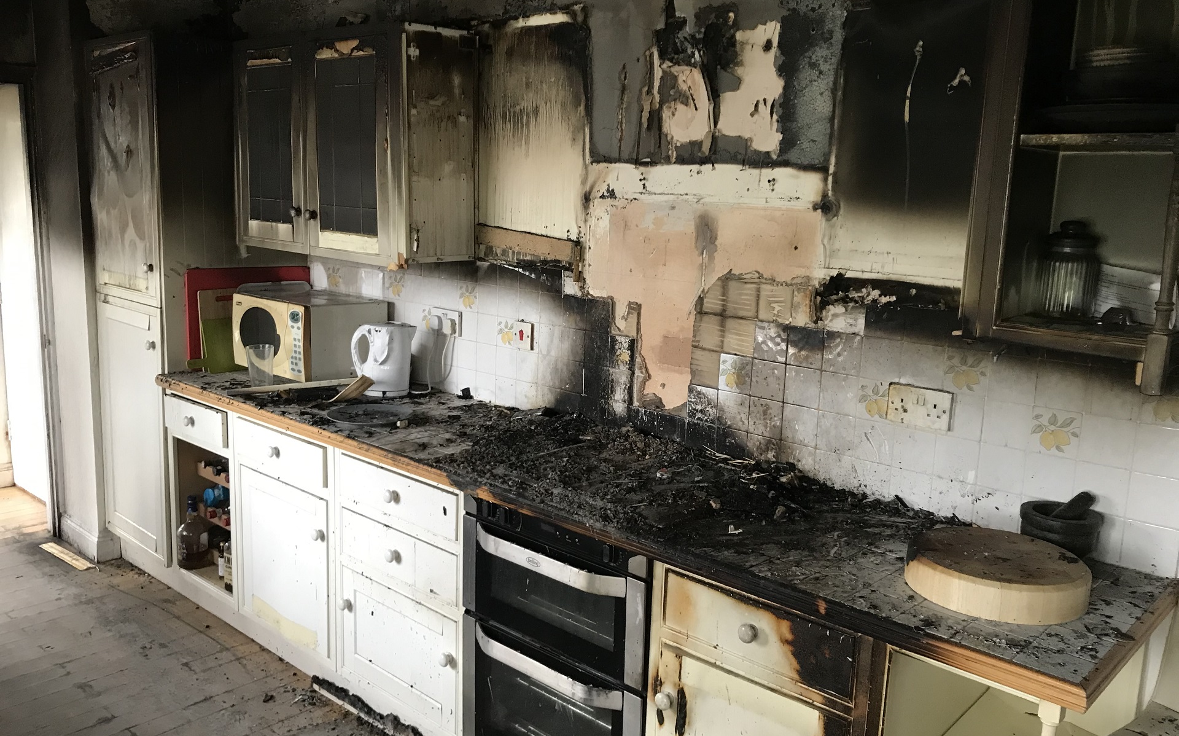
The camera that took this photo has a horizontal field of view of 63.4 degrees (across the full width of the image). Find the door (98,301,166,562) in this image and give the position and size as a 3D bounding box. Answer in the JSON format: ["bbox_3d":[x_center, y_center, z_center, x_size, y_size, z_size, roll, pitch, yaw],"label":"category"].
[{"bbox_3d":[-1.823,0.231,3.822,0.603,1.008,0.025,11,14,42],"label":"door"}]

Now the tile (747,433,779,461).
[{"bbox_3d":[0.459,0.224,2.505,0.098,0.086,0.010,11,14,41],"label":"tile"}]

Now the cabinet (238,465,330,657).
[{"bbox_3d":[-1.002,0.619,3.120,0.540,0.523,0.045,11,14,41],"label":"cabinet"}]

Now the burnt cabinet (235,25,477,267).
[{"bbox_3d":[-0.866,-0.789,3.425,1.058,0.750,0.294,11,14,41],"label":"burnt cabinet"}]

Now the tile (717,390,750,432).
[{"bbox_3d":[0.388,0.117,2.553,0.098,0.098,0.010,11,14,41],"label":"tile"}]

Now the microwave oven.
[{"bbox_3d":[-1.056,-0.130,3.648,0.490,0.280,0.368,11,14,41],"label":"microwave oven"}]

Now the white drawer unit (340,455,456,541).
[{"bbox_3d":[-0.424,0.334,2.754,0.515,0.132,0.365,11,14,41],"label":"white drawer unit"}]

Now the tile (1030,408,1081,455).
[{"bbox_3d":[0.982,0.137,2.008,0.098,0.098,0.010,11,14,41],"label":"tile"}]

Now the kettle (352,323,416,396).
[{"bbox_3d":[-0.714,-0.033,3.323,0.228,0.245,0.165,0,11,-12],"label":"kettle"}]

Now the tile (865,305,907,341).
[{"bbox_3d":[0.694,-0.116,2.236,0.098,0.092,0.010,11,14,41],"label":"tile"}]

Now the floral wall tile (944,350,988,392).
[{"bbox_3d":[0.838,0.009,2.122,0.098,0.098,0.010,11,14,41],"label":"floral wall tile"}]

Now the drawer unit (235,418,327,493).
[{"bbox_3d":[-0.880,0.245,3.162,0.528,0.130,0.365,11,14,41],"label":"drawer unit"}]

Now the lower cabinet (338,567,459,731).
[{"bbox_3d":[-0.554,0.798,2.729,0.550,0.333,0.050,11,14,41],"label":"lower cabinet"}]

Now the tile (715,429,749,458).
[{"bbox_3d":[0.393,0.217,2.622,0.100,0.092,0.010,11,14,41],"label":"tile"}]

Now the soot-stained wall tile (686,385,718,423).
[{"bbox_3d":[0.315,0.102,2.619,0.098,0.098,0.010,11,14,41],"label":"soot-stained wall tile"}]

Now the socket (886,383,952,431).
[{"bbox_3d":[0.774,0.092,2.237,0.149,0.087,0.013,11,14,41],"label":"socket"}]

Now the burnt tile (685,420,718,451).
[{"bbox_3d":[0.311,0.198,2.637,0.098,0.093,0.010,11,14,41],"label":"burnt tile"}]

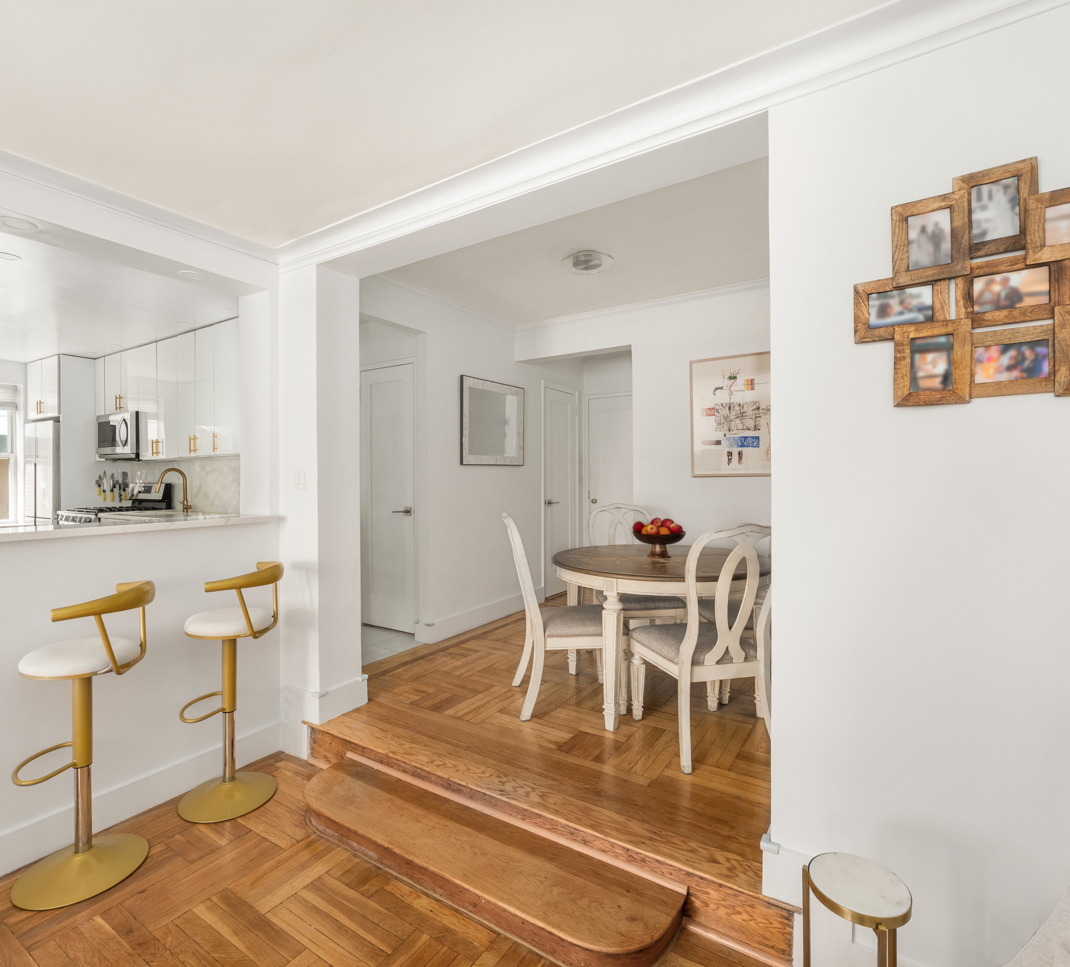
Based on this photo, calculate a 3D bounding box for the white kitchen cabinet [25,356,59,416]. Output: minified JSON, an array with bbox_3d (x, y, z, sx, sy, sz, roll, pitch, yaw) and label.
[{"bbox_3d":[-4.673,-0.934,5.783,0.850,0.560,0.600,0,0,33],"label":"white kitchen cabinet"}]

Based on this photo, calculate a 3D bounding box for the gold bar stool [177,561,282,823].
[{"bbox_3d":[-1.346,0.878,2.518,0.440,1.050,0.550,0,0,-7],"label":"gold bar stool"}]

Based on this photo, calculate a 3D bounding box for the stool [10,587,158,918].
[{"bbox_3d":[-1.636,0.891,2.062,0.440,1.030,0.490,0,0,-16],"label":"stool"}]

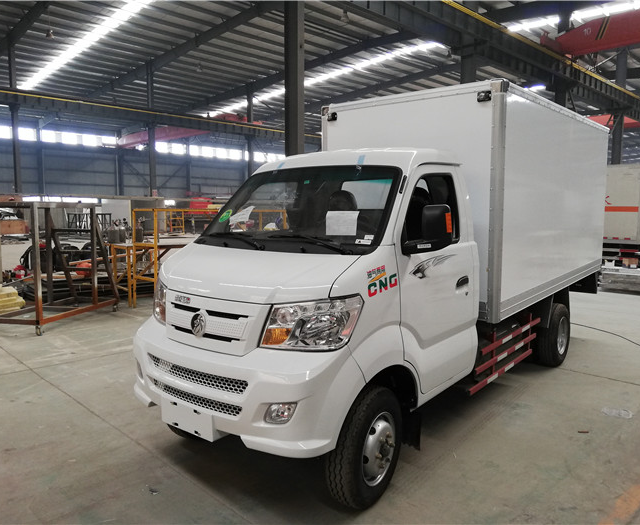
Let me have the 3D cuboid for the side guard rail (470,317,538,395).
[{"bbox_3d":[1.659,0.752,4.593,0.059,0.364,1.724,5,9,38],"label":"side guard rail"}]

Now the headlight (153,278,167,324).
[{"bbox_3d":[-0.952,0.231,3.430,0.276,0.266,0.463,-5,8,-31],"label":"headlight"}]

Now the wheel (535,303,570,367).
[{"bbox_3d":[2.602,0.800,5.791,0.182,0.664,0.664,4,6,38],"label":"wheel"}]

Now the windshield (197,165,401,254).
[{"bbox_3d":[-0.198,-0.340,3.362,1.438,0.729,0.148,5,-37,38],"label":"windshield"}]

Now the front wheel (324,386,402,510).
[{"bbox_3d":[0.278,1.035,2.976,0.182,0.664,0.664,3,6,34],"label":"front wheel"}]

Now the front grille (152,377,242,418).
[{"bbox_3d":[-0.699,0.724,2.840,0.749,0.079,0.089,5,9,38],"label":"front grille"}]

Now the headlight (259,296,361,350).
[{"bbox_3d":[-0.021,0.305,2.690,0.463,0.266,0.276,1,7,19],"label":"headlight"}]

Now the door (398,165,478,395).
[{"bbox_3d":[0.745,0.111,3.427,0.197,1.478,1.143,5,9,38],"label":"door"}]

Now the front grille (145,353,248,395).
[{"bbox_3d":[-0.694,0.586,2.831,0.798,0.084,0.089,5,9,38],"label":"front grille"}]

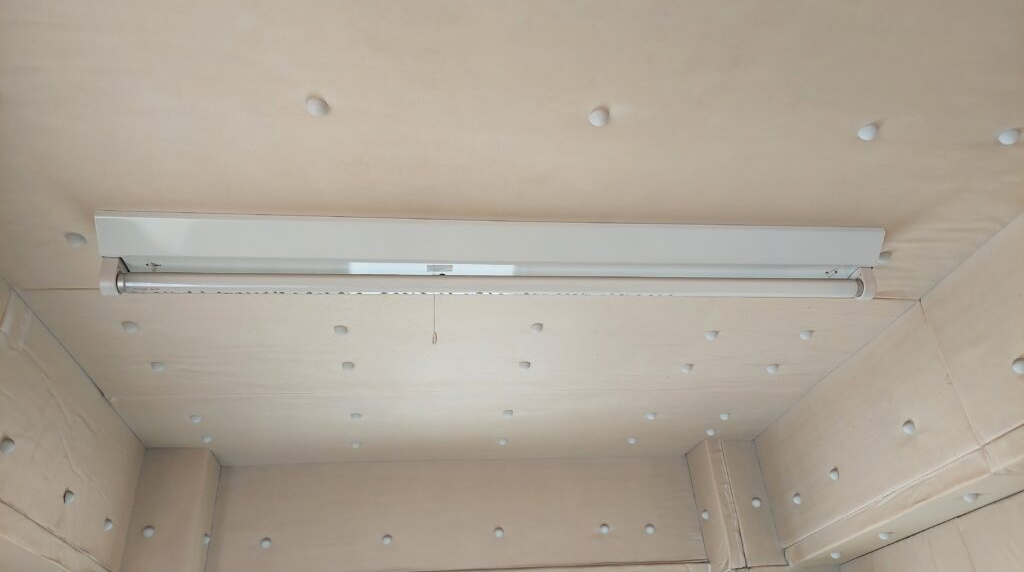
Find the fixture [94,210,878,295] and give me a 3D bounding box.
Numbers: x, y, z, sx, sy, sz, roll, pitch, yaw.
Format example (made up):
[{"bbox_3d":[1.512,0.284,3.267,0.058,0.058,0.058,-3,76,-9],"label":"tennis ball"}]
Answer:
[{"bbox_3d":[0.010,-0.026,1.152,1.250,0.100,0.138,1,-33,-8],"label":"fixture"}]

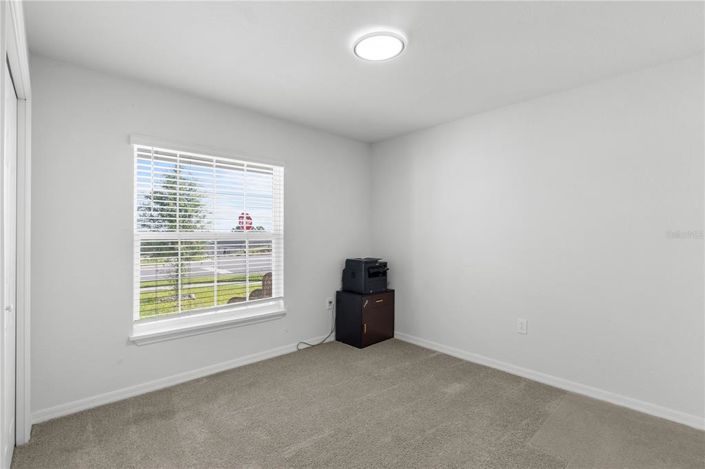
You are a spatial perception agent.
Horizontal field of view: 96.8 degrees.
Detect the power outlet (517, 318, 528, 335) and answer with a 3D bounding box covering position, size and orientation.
[{"bbox_3d":[1.507,0.819,2.779,0.012,0.127,0.082,0,0,-43],"label":"power outlet"}]

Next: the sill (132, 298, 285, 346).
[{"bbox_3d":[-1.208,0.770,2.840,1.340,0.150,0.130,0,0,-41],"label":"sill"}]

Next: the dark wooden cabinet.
[{"bbox_3d":[0.165,0.963,3.764,0.555,0.580,0.415,0,0,-41],"label":"dark wooden cabinet"}]

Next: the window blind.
[{"bbox_3d":[-1.206,-0.025,2.842,1.290,1.390,0.065,0,0,-41],"label":"window blind"}]

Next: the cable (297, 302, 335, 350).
[{"bbox_3d":[-0.388,1.025,3.488,0.480,0.450,0.070,0,0,-41],"label":"cable"}]

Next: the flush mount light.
[{"bbox_3d":[0.169,-1.172,1.957,0.320,0.040,0.320,0,0,0],"label":"flush mount light"}]

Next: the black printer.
[{"bbox_3d":[0.155,0.497,3.792,0.390,0.350,0.380,0,0,-41],"label":"black printer"}]

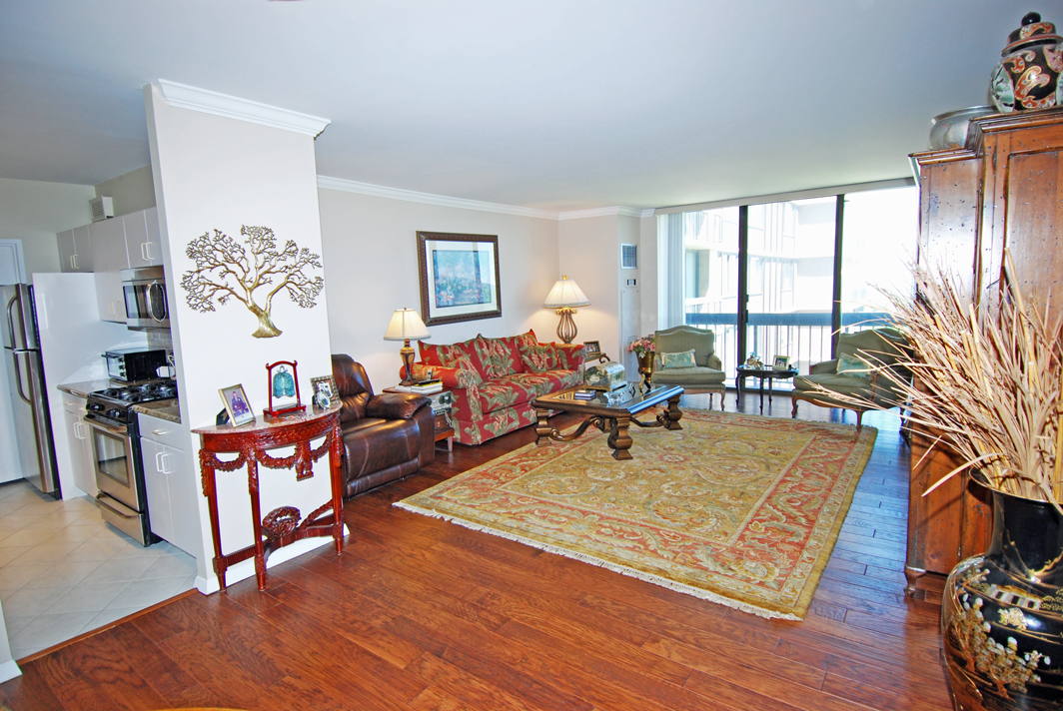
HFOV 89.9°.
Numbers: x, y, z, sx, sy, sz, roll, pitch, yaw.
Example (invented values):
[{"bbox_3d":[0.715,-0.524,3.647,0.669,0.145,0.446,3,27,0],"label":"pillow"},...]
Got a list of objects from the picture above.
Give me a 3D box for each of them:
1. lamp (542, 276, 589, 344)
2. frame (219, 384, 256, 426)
[{"bbox_3d":[0.460,-0.513,7.162,0.580,0.980,0.580,-1,7,4],"label":"lamp"},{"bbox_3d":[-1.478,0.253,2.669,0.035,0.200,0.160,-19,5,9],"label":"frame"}]

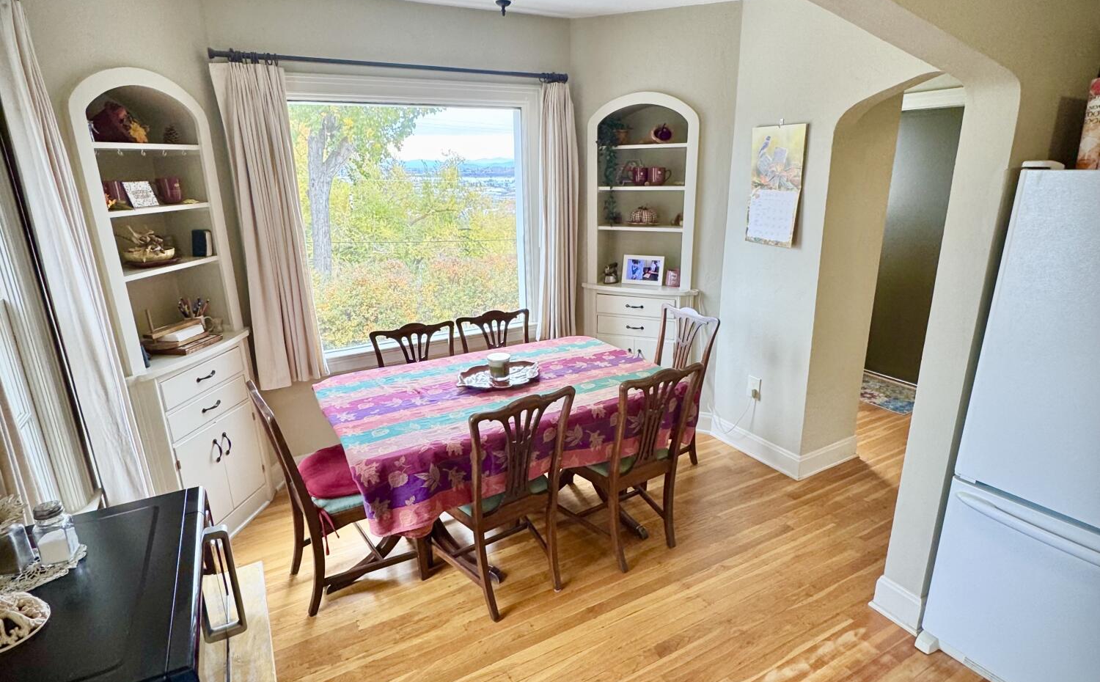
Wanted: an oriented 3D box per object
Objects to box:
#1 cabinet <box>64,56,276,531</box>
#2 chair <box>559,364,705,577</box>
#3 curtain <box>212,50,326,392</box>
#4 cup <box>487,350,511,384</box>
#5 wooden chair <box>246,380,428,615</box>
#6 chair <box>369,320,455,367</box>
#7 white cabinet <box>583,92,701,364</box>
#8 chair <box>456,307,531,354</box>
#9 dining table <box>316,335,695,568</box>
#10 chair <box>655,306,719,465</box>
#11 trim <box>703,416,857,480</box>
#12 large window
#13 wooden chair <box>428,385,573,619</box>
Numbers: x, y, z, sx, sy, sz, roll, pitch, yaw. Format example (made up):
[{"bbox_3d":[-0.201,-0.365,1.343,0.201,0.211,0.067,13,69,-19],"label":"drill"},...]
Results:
[{"bbox_3d":[-1.730,-0.078,2.691,0.410,2.111,0.700,2,17,9],"label":"cabinet"},{"bbox_3d":[0.332,0.500,2.728,0.475,0.910,0.520,-12,20,-31],"label":"chair"},{"bbox_3d":[-1.339,-0.515,2.884,0.375,1.540,0.130,-11,20,-28],"label":"curtain"},{"bbox_3d":[-0.228,0.128,2.698,0.103,0.122,0.103,-1,17,0],"label":"cup"},{"bbox_3d":[-0.879,0.594,2.492,0.520,0.910,0.475,-13,20,-33],"label":"wooden chair"},{"bbox_3d":[-0.575,0.414,2.993,0.480,0.917,0.520,-11,20,-28],"label":"chair"},{"bbox_3d":[0.601,-0.529,3.873,0.730,2.010,0.360,4,18,15],"label":"white cabinet"},{"bbox_3d":[-0.184,0.335,3.302,0.475,0.910,0.520,-11,19,-29],"label":"chair"},{"bbox_3d":[-0.224,0.535,2.868,1.570,0.750,0.970,-10,19,-27],"label":"dining table"},{"bbox_3d":[0.590,0.302,3.364,0.520,0.910,0.475,-12,20,-31],"label":"chair"},{"bbox_3d":[1.462,0.576,3.718,0.566,0.148,0.716,-10,19,-28],"label":"trim"},{"bbox_3d":[-0.691,-0.681,3.335,1.460,1.430,0.110,-11,20,-28],"label":"large window"},{"bbox_3d":[-0.208,0.582,2.430,0.476,0.917,0.520,-12,20,-31],"label":"wooden chair"}]

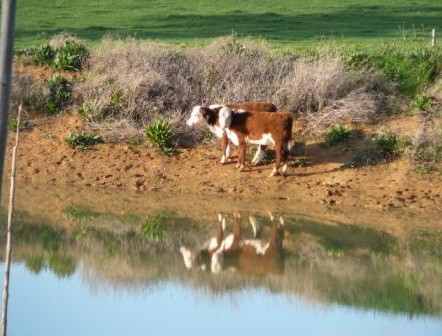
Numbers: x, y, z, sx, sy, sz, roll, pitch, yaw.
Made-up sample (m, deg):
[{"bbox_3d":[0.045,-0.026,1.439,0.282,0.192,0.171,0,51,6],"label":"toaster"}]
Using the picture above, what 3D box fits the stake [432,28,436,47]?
[{"bbox_3d":[4.136,-2.527,88.000,0.065,0.370,0.065,3,3,0],"label":"stake"}]

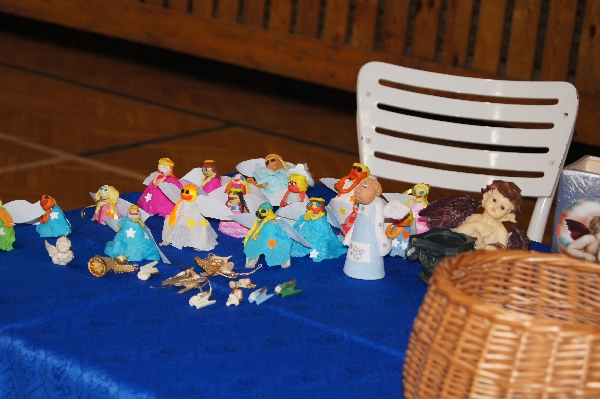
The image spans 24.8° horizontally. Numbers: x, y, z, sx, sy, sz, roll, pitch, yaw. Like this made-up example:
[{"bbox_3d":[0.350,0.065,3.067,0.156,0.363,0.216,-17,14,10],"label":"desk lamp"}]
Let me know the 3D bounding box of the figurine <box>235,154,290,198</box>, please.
[{"bbox_3d":[-0.042,-0.021,1.936,0.088,0.088,0.055,10,16,17],"label":"figurine"}]

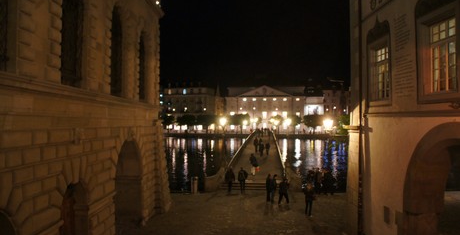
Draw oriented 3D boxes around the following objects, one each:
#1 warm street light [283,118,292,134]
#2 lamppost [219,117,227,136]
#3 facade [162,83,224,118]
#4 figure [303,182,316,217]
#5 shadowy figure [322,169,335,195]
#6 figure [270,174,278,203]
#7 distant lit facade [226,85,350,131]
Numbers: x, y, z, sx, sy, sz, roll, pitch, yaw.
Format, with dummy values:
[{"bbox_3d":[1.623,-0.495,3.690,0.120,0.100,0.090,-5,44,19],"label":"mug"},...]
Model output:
[{"bbox_3d":[17.424,2.582,104.000,0.750,5.000,0.750,0,0,0],"label":"warm street light"},{"bbox_3d":[-2.174,2.506,104.000,0.750,4.900,0.750,0,0,0],"label":"lamppost"},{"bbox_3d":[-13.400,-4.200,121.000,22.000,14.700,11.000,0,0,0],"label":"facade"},{"bbox_3d":[3.993,4.114,17.300,0.580,1.700,0.400,0,0,0],"label":"figure"},{"bbox_3d":[6.349,4.183,22.200,0.550,1.700,0.400,0,0,22],"label":"shadowy figure"},{"bbox_3d":[2.584,4.135,20.000,0.480,1.700,0.360,0,0,22],"label":"figure"},{"bbox_3d":[19.300,-3.200,121.000,41.500,16.300,11.000,0,0,0],"label":"distant lit facade"}]

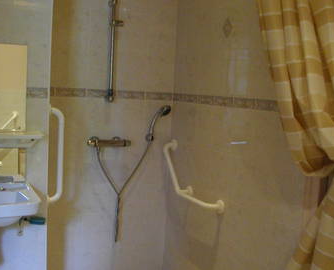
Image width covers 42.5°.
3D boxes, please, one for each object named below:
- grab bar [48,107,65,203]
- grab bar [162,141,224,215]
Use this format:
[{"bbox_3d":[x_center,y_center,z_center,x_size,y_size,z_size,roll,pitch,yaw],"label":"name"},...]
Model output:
[{"bbox_3d":[-0.602,0.110,2.302,0.089,0.545,0.065,0,7,-29],"label":"grab bar"},{"bbox_3d":[0.153,0.243,2.668,0.090,0.345,0.635,0,7,-29],"label":"grab bar"}]

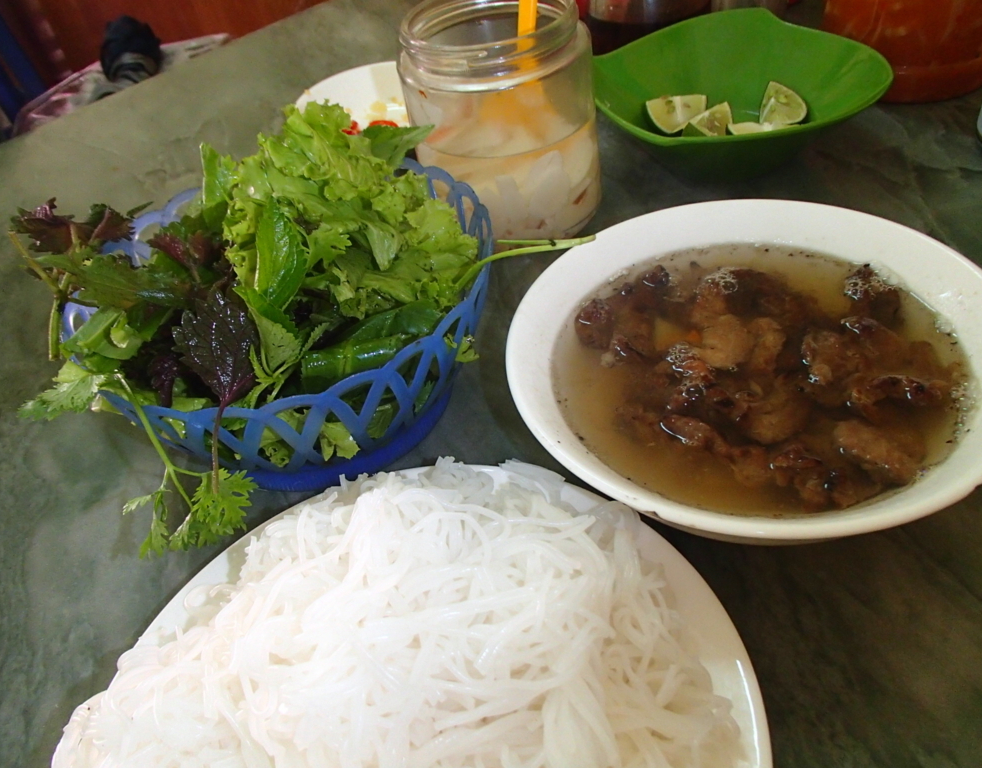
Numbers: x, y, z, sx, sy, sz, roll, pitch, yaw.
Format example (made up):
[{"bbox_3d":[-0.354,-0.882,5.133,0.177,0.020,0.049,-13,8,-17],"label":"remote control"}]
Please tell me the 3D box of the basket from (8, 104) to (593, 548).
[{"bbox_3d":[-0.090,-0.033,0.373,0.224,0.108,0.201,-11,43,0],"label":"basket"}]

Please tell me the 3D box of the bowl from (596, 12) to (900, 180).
[{"bbox_3d":[0.142,-0.166,0.507,0.161,0.057,0.167,-21,44,-11],"label":"bowl"}]

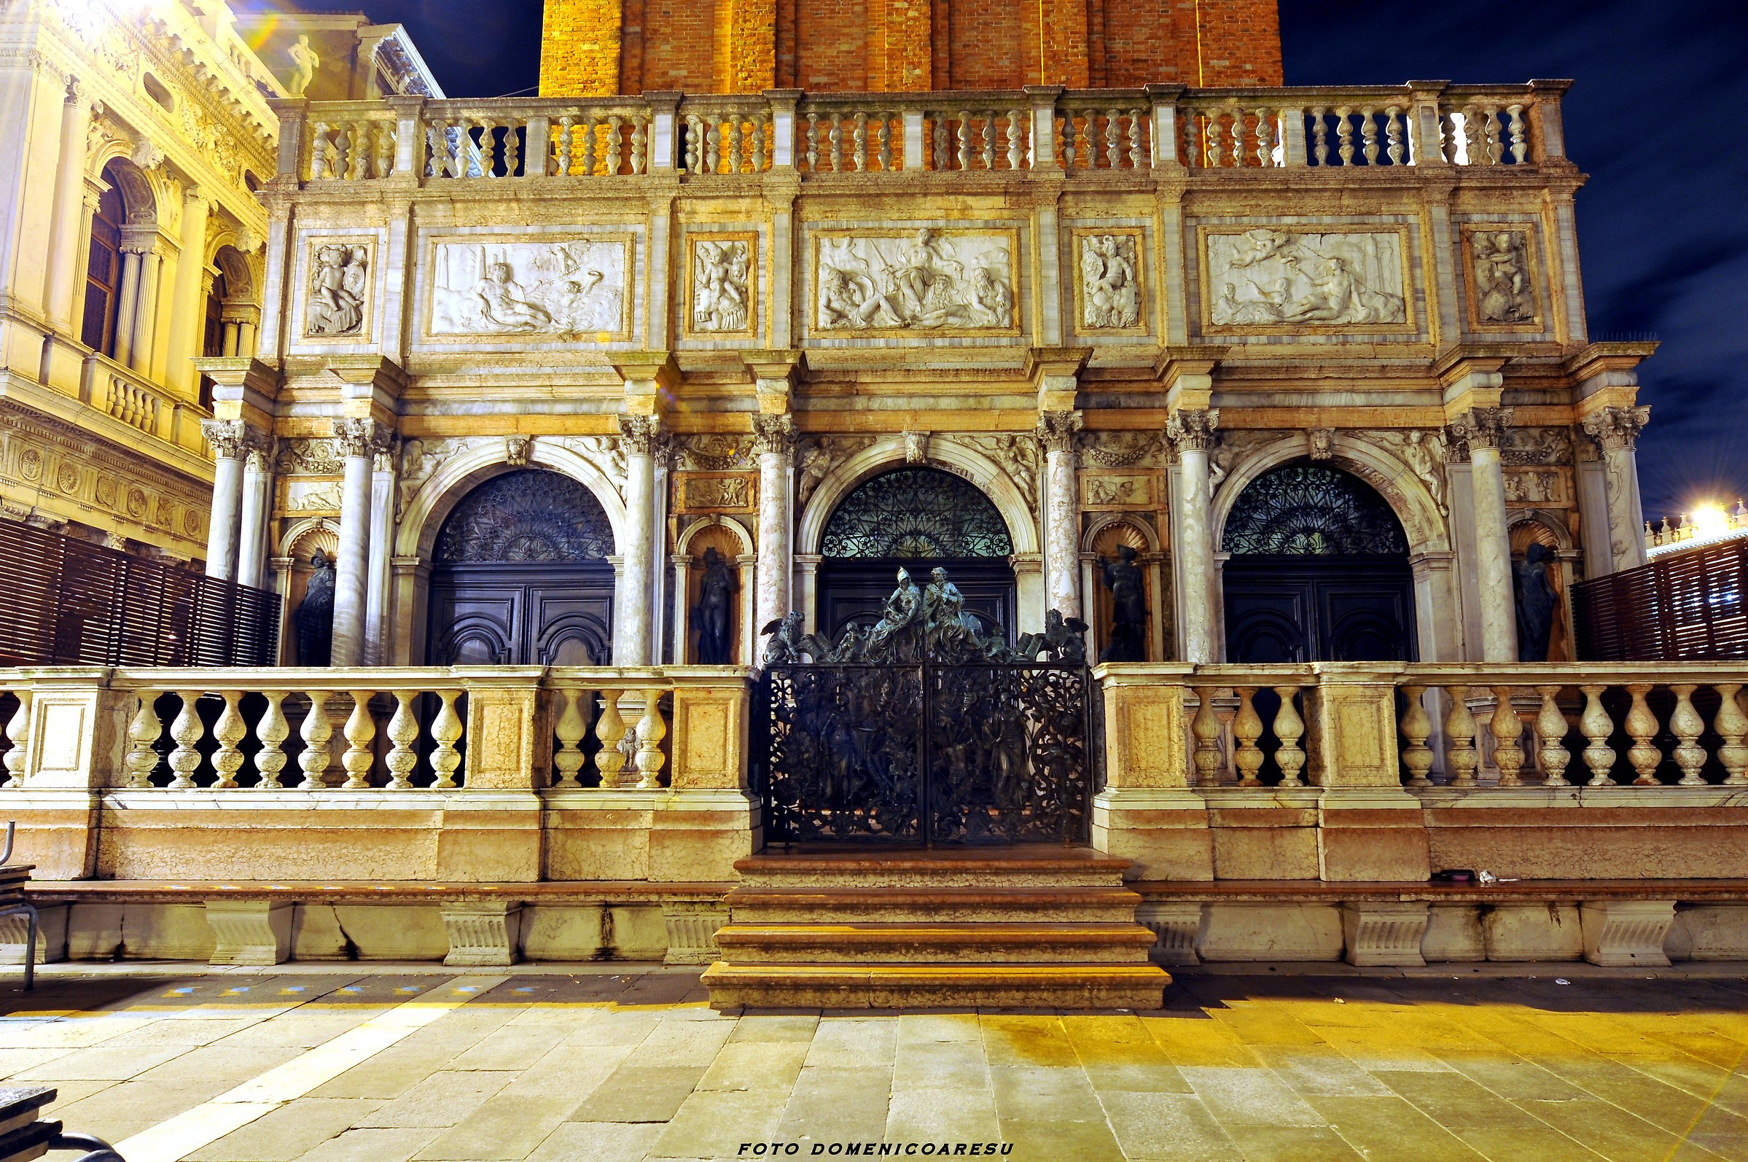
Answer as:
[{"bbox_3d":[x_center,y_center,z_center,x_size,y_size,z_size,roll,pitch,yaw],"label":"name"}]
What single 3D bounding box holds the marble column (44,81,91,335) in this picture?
[{"bbox_3d":[-14.984,-7.050,21.666,0.600,4.990,0.600,0,-9,1],"label":"marble column"}]

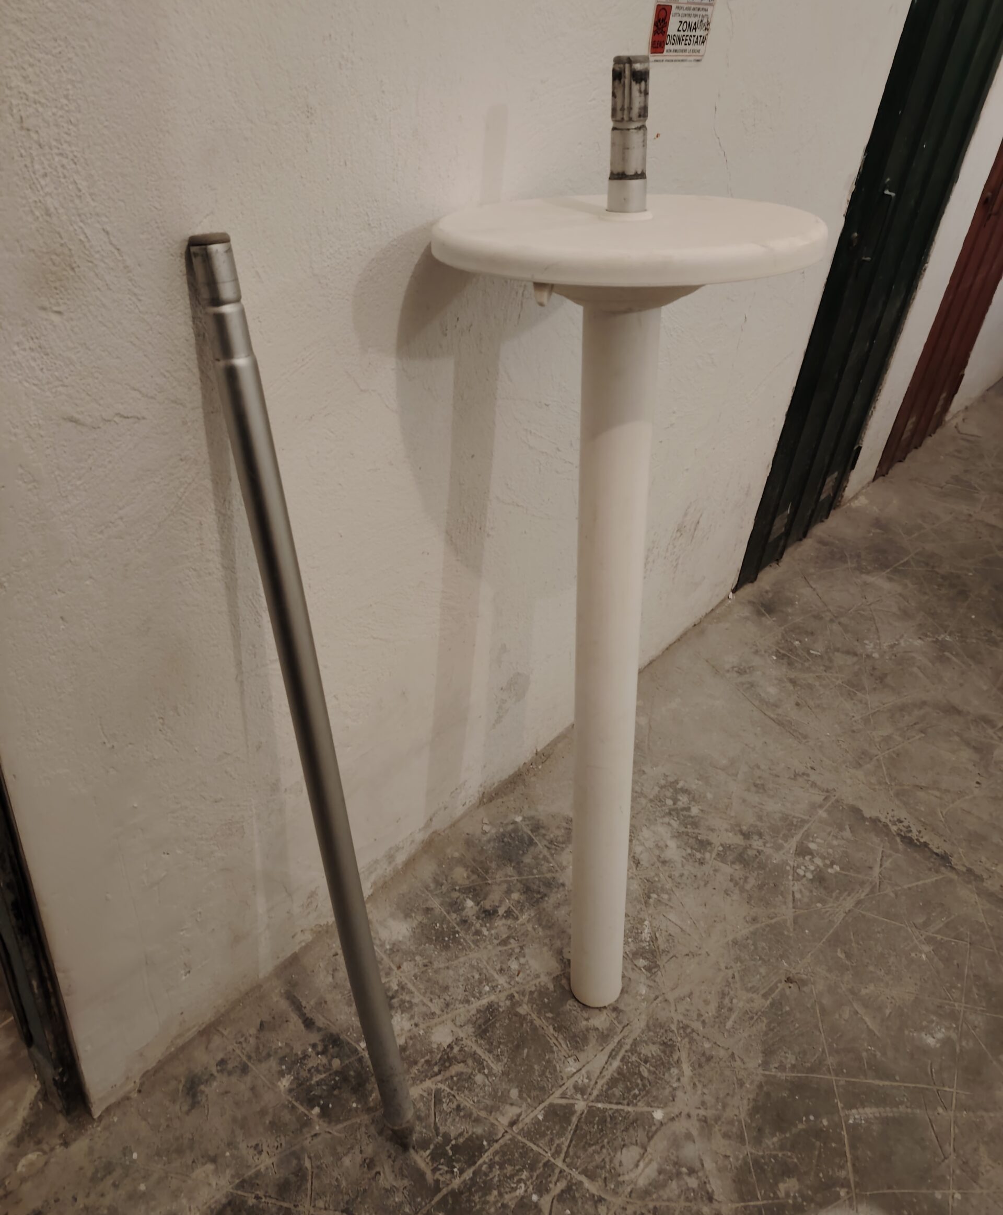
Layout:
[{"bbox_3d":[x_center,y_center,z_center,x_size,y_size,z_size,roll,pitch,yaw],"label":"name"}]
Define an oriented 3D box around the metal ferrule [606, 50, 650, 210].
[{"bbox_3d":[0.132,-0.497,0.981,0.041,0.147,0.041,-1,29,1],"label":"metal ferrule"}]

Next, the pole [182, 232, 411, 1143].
[{"bbox_3d":[-0.213,0.213,1.128,0.042,1.241,0.042,15,33,36],"label":"pole"}]

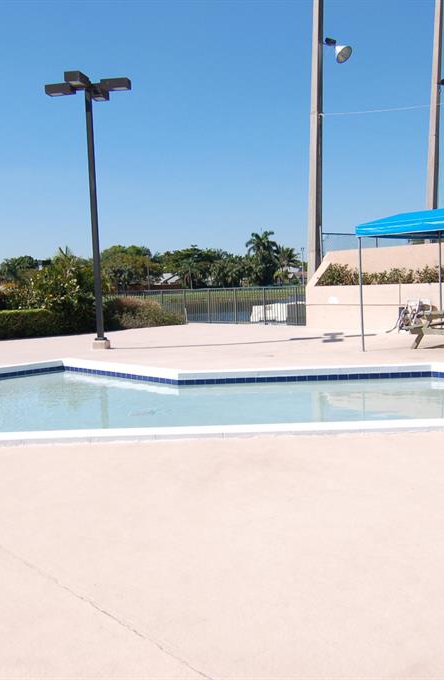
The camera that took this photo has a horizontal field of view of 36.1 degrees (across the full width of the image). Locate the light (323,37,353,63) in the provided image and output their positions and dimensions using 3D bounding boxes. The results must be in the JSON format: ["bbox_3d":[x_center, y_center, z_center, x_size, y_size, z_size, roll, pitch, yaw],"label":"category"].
[{"bbox_3d":[3.679,-9.197,21.622,0.900,0.800,0.650,1,6,30],"label":"light"}]

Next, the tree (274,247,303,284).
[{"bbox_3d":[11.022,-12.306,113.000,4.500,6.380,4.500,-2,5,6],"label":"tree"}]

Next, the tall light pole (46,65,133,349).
[{"bbox_3d":[-3.105,-3.047,16.731,1.950,6.470,1.950,-1,5,13],"label":"tall light pole"}]

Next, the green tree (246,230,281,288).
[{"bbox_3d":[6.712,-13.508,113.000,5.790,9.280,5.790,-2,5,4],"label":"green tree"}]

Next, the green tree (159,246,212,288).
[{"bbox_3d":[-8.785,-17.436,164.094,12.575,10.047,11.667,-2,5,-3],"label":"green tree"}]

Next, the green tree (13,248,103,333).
[{"bbox_3d":[-5.664,-1.635,23.204,2.970,2.960,2.670,-3,5,-13],"label":"green tree"}]

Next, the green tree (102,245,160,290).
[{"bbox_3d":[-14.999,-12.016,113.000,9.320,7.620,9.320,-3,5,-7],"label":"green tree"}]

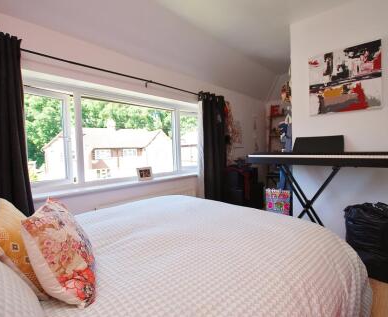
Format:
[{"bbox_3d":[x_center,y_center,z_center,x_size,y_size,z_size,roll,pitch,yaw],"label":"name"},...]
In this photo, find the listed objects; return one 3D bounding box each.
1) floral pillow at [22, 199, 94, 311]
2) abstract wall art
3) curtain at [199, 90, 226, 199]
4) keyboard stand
[{"bbox_3d":[-0.520,0.347,0.801,0.140,0.360,0.360,-30,13,-22],"label":"floral pillow"},{"bbox_3d":[1.471,-0.761,1.970,0.030,0.615,0.585,-4,3,-44],"label":"abstract wall art"},{"bbox_3d":[0.256,-0.011,2.750,0.470,1.730,0.150,-4,3,-44],"label":"curtain"},{"bbox_3d":[1.206,0.480,2.097,0.370,0.830,0.540,-4,3,-44],"label":"keyboard stand"}]

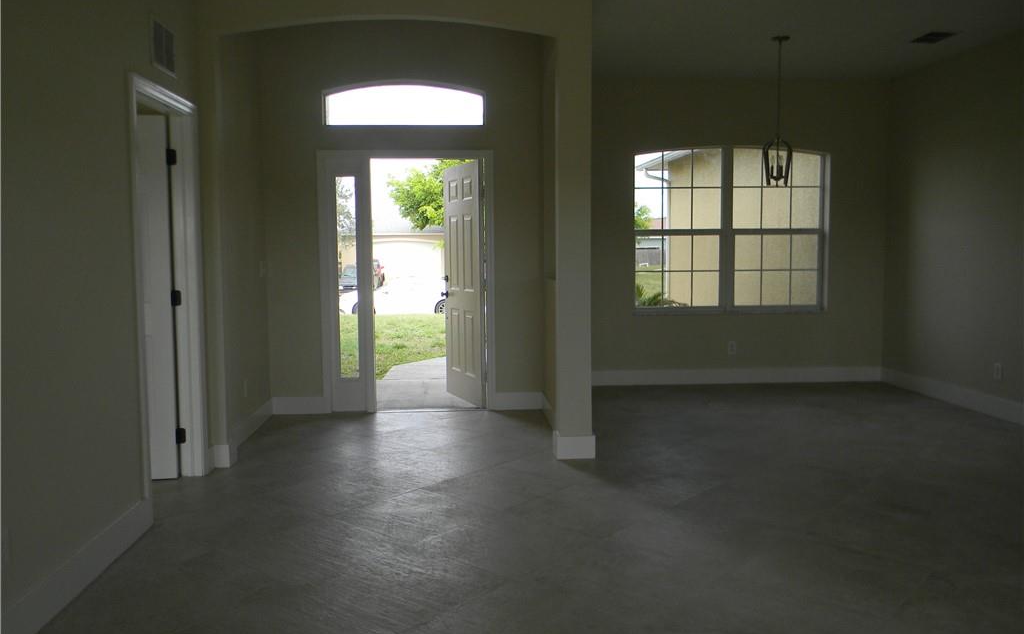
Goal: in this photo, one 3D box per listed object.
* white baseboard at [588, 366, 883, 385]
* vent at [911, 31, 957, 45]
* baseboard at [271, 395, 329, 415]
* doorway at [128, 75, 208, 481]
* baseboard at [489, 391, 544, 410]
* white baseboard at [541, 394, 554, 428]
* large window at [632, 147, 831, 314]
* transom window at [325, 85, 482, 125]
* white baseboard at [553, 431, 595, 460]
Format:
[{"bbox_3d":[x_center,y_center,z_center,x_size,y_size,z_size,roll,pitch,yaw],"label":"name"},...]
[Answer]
[{"bbox_3d":[2.018,0.574,8.035,3.243,0.145,0.020,-1,5,-4],"label":"white baseboard"},{"bbox_3d":[3.223,-2.136,6.313,0.215,0.030,0.313,-1,5,-4],"label":"vent"},{"bbox_3d":[-1.697,0.711,6.663,0.449,0.137,0.020,-1,5,-4],"label":"baseboard"},{"bbox_3d":[-1.821,-0.090,4.312,0.140,2.114,0.998,-1,5,-4],"label":"doorway"},{"bbox_3d":[0.039,0.688,6.788,0.437,0.141,0.020,-1,5,-4],"label":"baseboard"},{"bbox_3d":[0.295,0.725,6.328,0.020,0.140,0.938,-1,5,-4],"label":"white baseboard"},{"bbox_3d":[2.099,-0.833,7.968,1.901,1.570,0.100,-1,5,-4],"label":"large window"},{"bbox_3d":[-0.850,-1.679,6.577,1.271,0.346,0.110,-1,5,-4],"label":"transom window"},{"bbox_3d":[0.390,0.813,5.237,0.243,0.140,0.130,-1,5,-4],"label":"white baseboard"}]

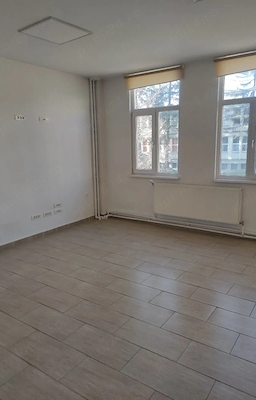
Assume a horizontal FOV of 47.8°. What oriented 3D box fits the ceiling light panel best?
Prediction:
[{"bbox_3d":[-0.890,-2.051,3.547,0.605,0.035,0.605,6,13,34],"label":"ceiling light panel"}]

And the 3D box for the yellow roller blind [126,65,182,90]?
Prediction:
[{"bbox_3d":[0.457,-2.291,5.438,1.270,0.265,0.075,6,13,34],"label":"yellow roller blind"}]

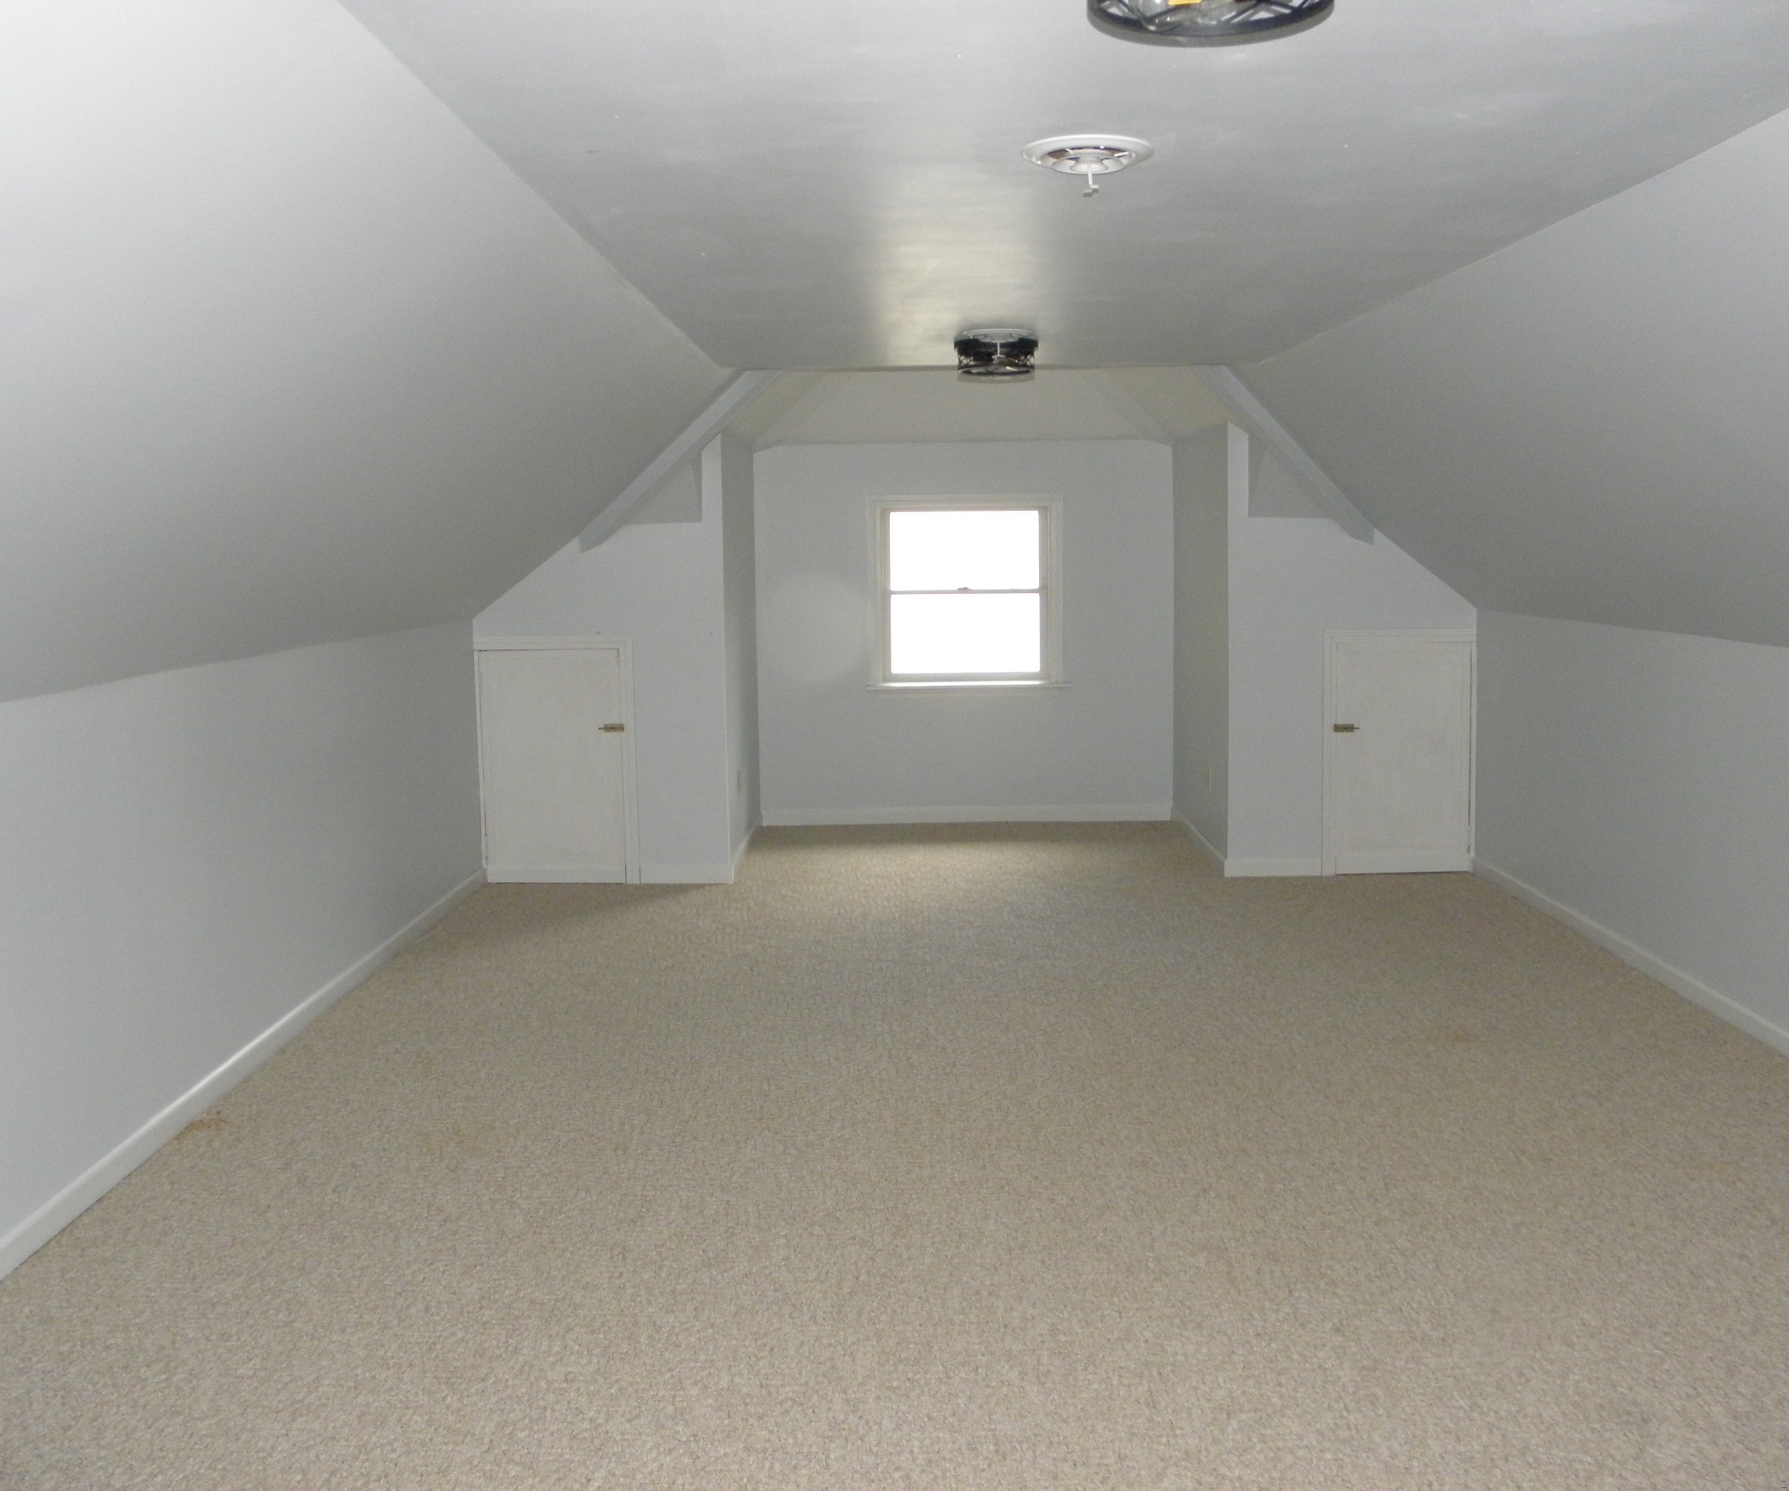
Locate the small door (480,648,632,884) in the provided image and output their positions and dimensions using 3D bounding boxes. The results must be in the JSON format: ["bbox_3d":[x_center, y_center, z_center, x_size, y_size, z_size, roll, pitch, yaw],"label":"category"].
[{"bbox_3d":[-1.542,0.089,7.396,0.711,1.108,0.050,-1,7,1],"label":"small door"}]

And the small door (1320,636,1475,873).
[{"bbox_3d":[2.300,0.033,7.359,0.701,1.130,0.050,-1,7,1],"label":"small door"}]

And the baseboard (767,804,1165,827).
[{"bbox_3d":[0.405,0.387,8.922,2.277,0.088,0.016,-1,7,1],"label":"baseboard"}]

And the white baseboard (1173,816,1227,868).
[{"bbox_3d":[1.526,0.468,8.160,0.016,0.088,1.498,-1,7,1],"label":"white baseboard"}]

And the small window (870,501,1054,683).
[{"bbox_3d":[0.385,-0.827,8.776,0.981,1.003,0.090,-1,7,1],"label":"small window"}]

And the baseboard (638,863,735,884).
[{"bbox_3d":[-0.959,0.593,7.448,0.434,0.086,0.016,-1,7,1],"label":"baseboard"}]

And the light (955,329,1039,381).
[{"bbox_3d":[0.319,-1.222,4.999,0.267,0.110,0.267,-1,7,1],"label":"light"}]

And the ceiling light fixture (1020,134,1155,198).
[{"bbox_3d":[0.322,-0.954,2.669,0.216,0.060,0.217,-1,7,1],"label":"ceiling light fixture"}]

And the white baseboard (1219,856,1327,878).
[{"bbox_3d":[1.746,0.559,7.423,0.453,0.086,0.016,-1,7,1],"label":"white baseboard"}]

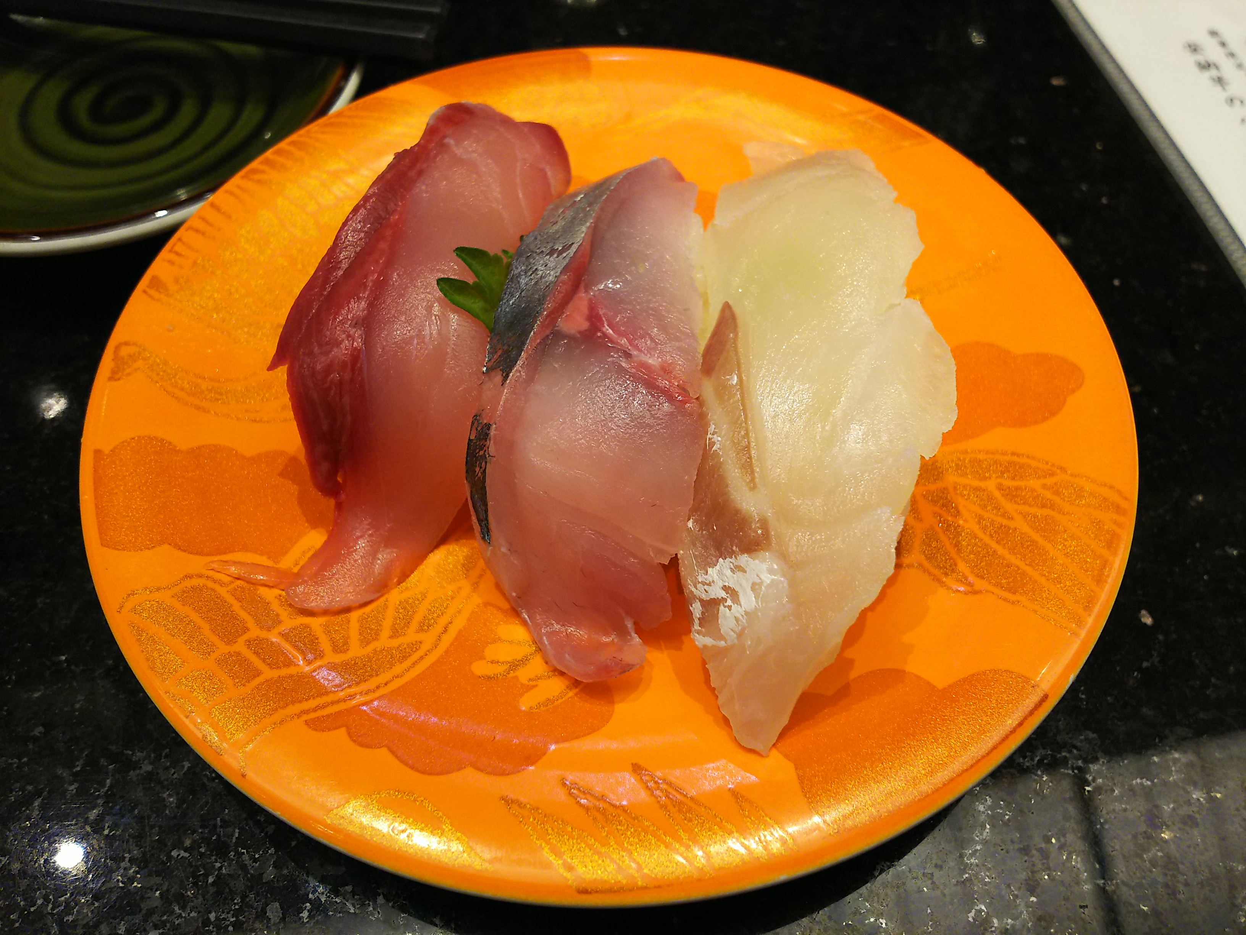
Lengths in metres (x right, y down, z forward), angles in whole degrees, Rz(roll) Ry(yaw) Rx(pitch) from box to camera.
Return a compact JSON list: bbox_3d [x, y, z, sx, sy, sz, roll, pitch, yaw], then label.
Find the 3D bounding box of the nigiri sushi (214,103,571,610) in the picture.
[{"bbox_3d":[-0.031,-0.025,0.150,0.036,0.028,0.093,13,58,9],"label":"nigiri sushi"}]

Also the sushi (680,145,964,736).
[{"bbox_3d":[0.029,-0.012,0.141,0.037,0.028,0.102,6,57,4],"label":"sushi"}]

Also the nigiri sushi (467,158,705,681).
[{"bbox_3d":[-0.005,-0.015,0.143,0.033,0.029,0.087,3,57,2],"label":"nigiri sushi"}]

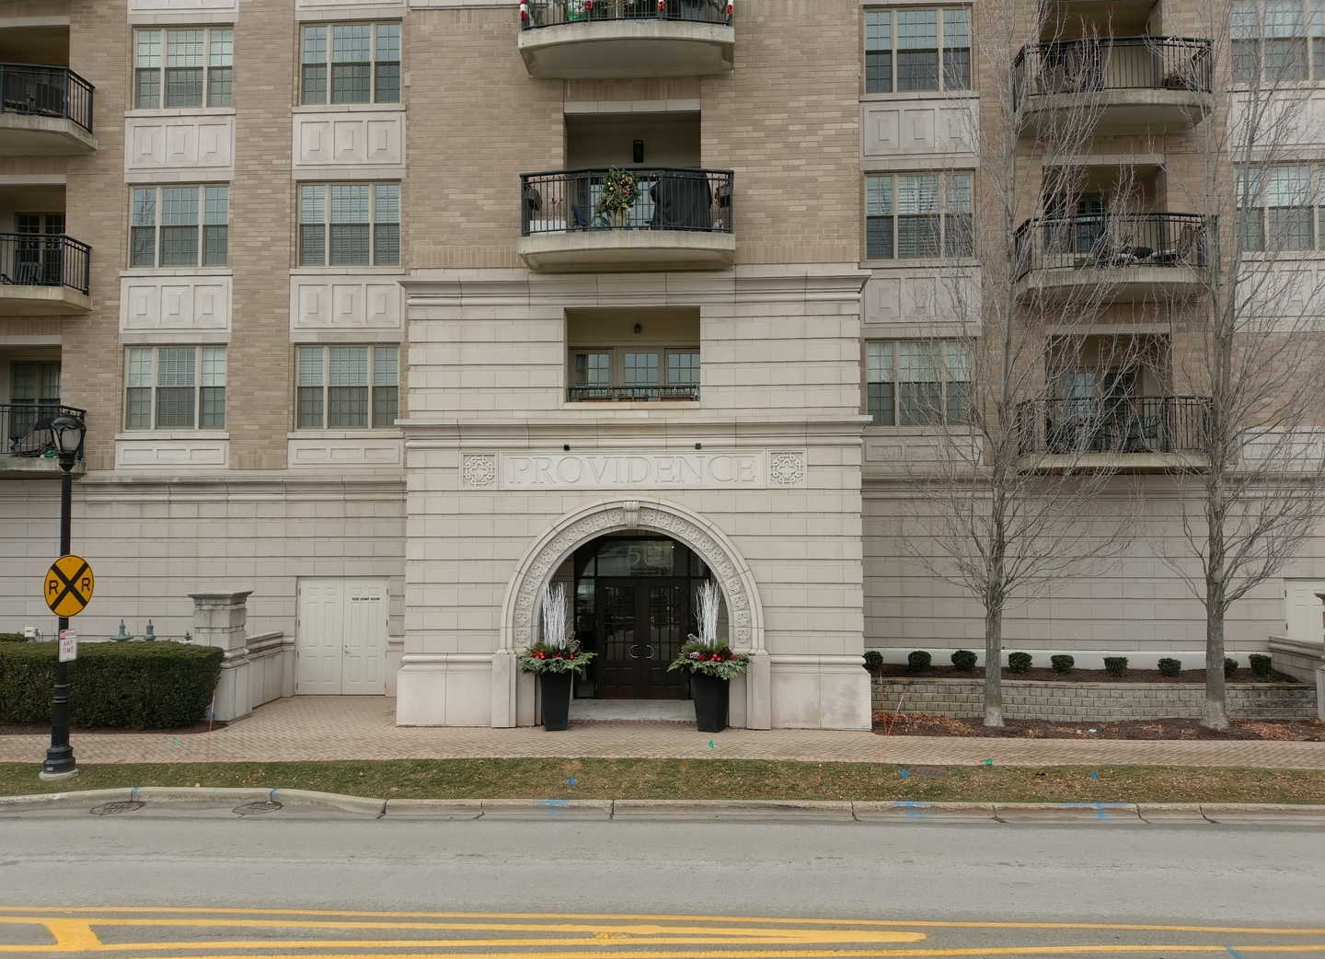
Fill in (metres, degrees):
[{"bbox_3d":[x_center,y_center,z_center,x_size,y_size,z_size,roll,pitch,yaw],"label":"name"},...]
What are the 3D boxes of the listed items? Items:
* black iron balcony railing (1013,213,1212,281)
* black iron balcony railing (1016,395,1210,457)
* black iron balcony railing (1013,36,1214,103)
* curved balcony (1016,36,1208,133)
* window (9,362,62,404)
[{"bbox_3d":[8.820,-4.453,19.305,3.480,1.050,1.350,0,-3,3],"label":"black iron balcony railing"},{"bbox_3d":[8.918,-1.022,19.489,3.540,1.060,0.940,0,-3,3],"label":"black iron balcony railing"},{"bbox_3d":[8.960,-8.055,19.818,3.640,1.060,0.940,0,-3,3],"label":"black iron balcony railing"},{"bbox_3d":[8.896,-7.761,19.667,3.570,1.412,1.270,0,-2,3],"label":"curved balcony"},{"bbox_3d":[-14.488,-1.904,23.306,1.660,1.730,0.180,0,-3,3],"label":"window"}]

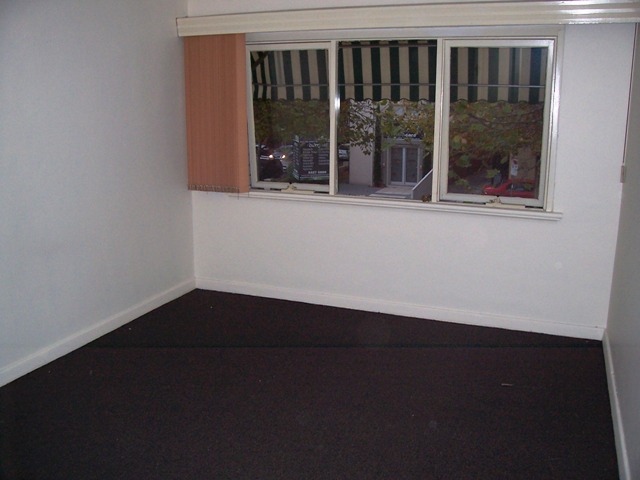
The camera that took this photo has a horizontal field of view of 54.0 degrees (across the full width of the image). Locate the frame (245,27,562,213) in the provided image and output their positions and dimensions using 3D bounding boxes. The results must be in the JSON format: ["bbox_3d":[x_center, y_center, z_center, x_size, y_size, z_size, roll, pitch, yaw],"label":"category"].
[{"bbox_3d":[0.464,-0.839,4.431,2.256,1.124,0.100,5,13,21],"label":"frame"}]

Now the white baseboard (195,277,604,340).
[{"bbox_3d":[0.430,0.489,4.724,3.123,0.097,0.020,5,13,21],"label":"white baseboard"}]

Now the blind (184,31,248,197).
[{"bbox_3d":[-0.782,-0.964,4.801,0.470,1.201,0.126,5,13,21],"label":"blind"}]

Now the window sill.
[{"bbox_3d":[0.440,-0.256,4.515,2.422,0.052,0.082,5,13,21],"label":"window sill"}]

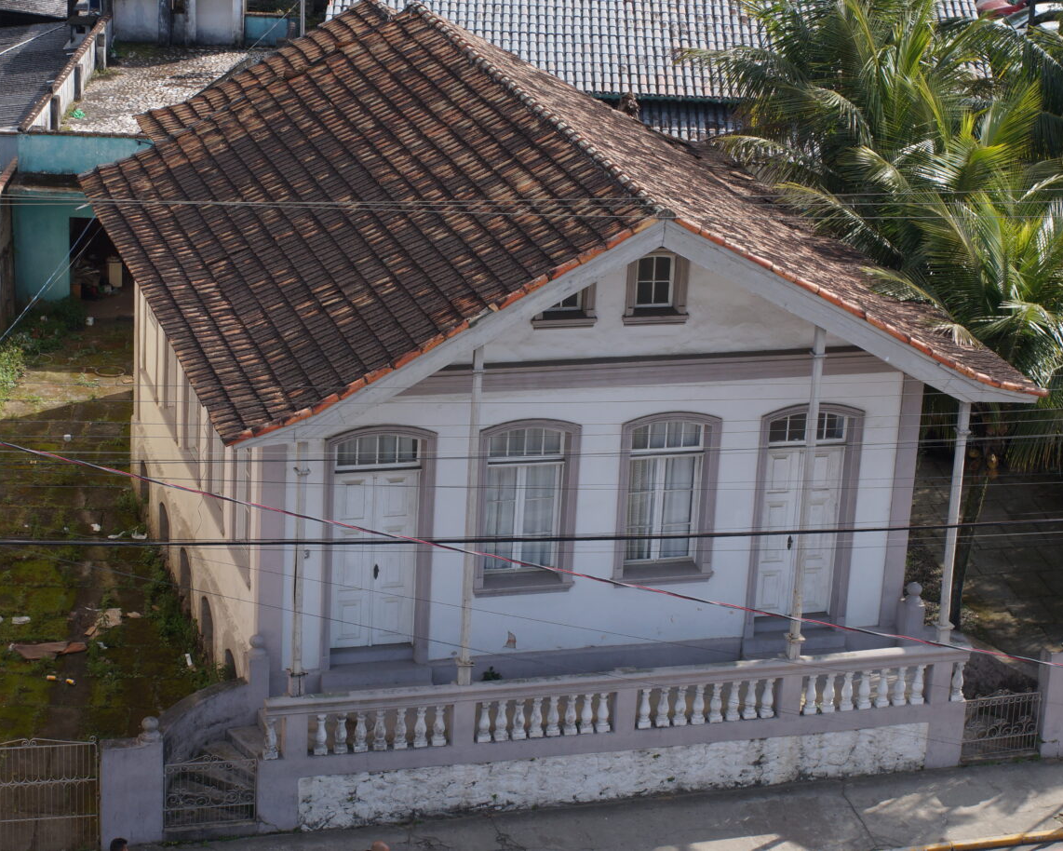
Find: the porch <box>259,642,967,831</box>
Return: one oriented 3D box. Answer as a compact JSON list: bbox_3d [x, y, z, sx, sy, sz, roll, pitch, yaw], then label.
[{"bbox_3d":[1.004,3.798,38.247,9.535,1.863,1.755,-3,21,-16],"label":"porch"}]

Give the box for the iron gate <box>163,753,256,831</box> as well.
[{"bbox_3d":[-4.006,4.523,36.313,1.174,0.907,0.061,-3,21,-16],"label":"iron gate"}]

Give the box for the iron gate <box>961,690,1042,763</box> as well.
[{"bbox_3d":[6.330,4.018,39.291,1.125,0.956,0.061,-3,21,-16],"label":"iron gate"}]

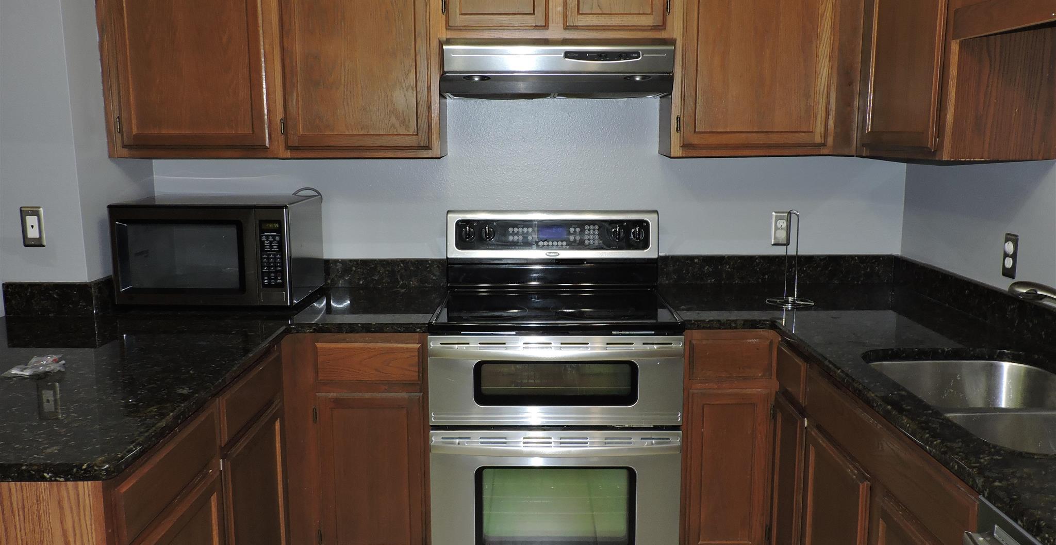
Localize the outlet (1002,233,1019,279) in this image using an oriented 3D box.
[{"bbox_3d":[1.386,-0.047,2.458,0.008,0.120,0.073,0,10,0],"label":"outlet"}]

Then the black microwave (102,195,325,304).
[{"bbox_3d":[-1.043,-0.082,2.931,0.572,0.330,0.395,0,10,2],"label":"black microwave"}]

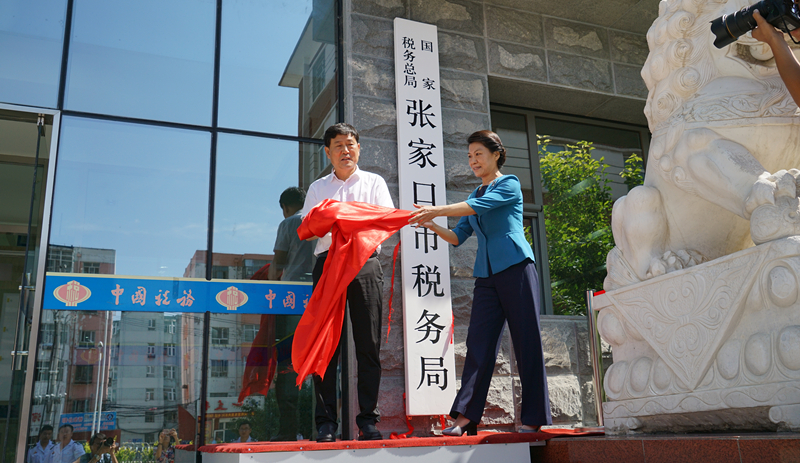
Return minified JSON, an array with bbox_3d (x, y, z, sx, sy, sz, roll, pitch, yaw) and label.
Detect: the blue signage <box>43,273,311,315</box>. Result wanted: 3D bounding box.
[{"bbox_3d":[-1.143,0.362,3.954,1.600,0.205,0.030,4,-16,-21],"label":"blue signage"}]

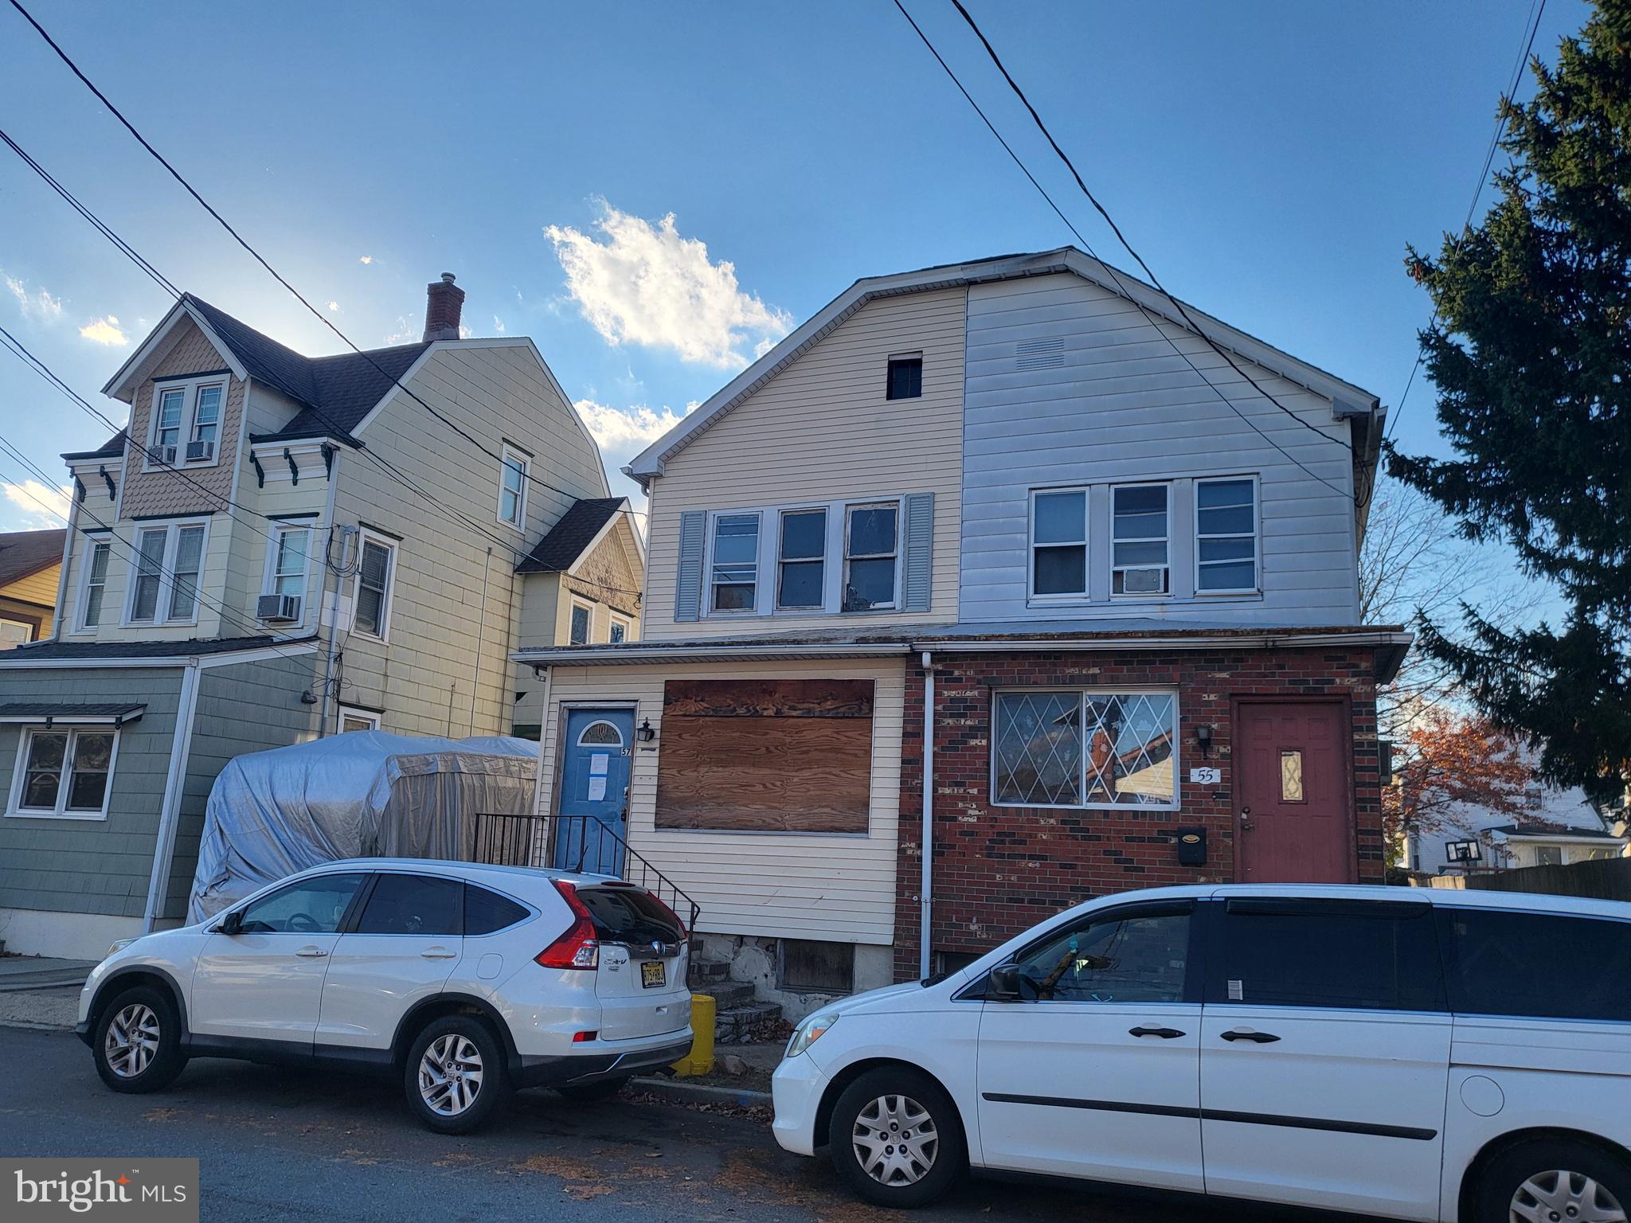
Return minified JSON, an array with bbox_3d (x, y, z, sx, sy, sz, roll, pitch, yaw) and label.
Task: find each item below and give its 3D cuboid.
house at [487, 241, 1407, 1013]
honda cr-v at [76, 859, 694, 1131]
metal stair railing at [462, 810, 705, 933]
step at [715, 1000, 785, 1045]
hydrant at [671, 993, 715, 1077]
[{"bbox_3d":[2.934,0.747,17.423,9.400,9.130,11.000,-2,-13,22],"label":"house"},{"bbox_3d":[-3.184,2.701,9.114,4.560,1.660,1.880,-2,-13,18],"label":"honda cr-v"},{"bbox_3d":[-2.189,2.974,12.786,2.740,1.630,1.050,-2,-13,22],"label":"metal stair railing"},{"bbox_3d":[-0.723,3.982,11.914,0.360,0.240,1.150,-2,-13,22],"label":"step"},{"bbox_3d":[-0.954,3.362,9.724,0.360,0.570,0.360,3,-12,1],"label":"hydrant"}]

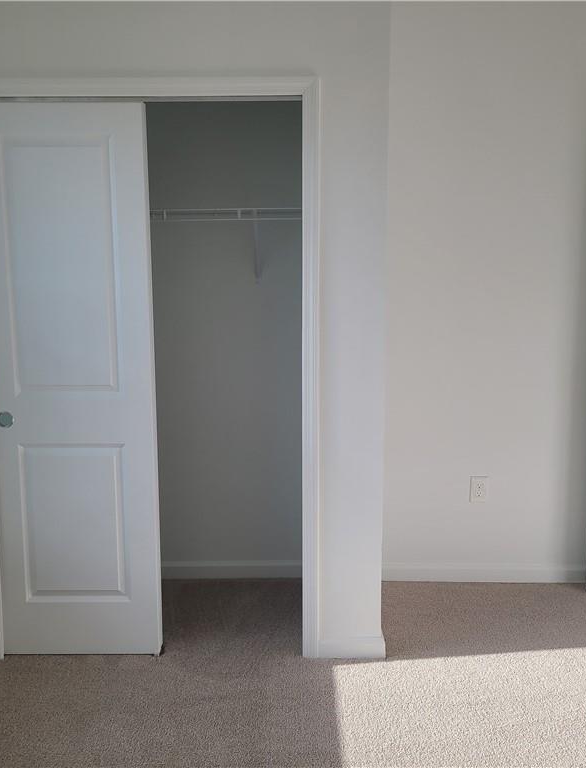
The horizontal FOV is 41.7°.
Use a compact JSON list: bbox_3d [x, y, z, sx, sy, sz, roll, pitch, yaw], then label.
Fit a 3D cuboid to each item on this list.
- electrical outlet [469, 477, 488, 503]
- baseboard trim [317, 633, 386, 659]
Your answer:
[{"bbox_3d":[0.856,0.486,3.544,0.078,0.121,0.010,0,8,0],"label":"electrical outlet"},{"bbox_3d":[0.222,0.990,2.903,0.253,0.090,0.016,0,8,0],"label":"baseboard trim"}]

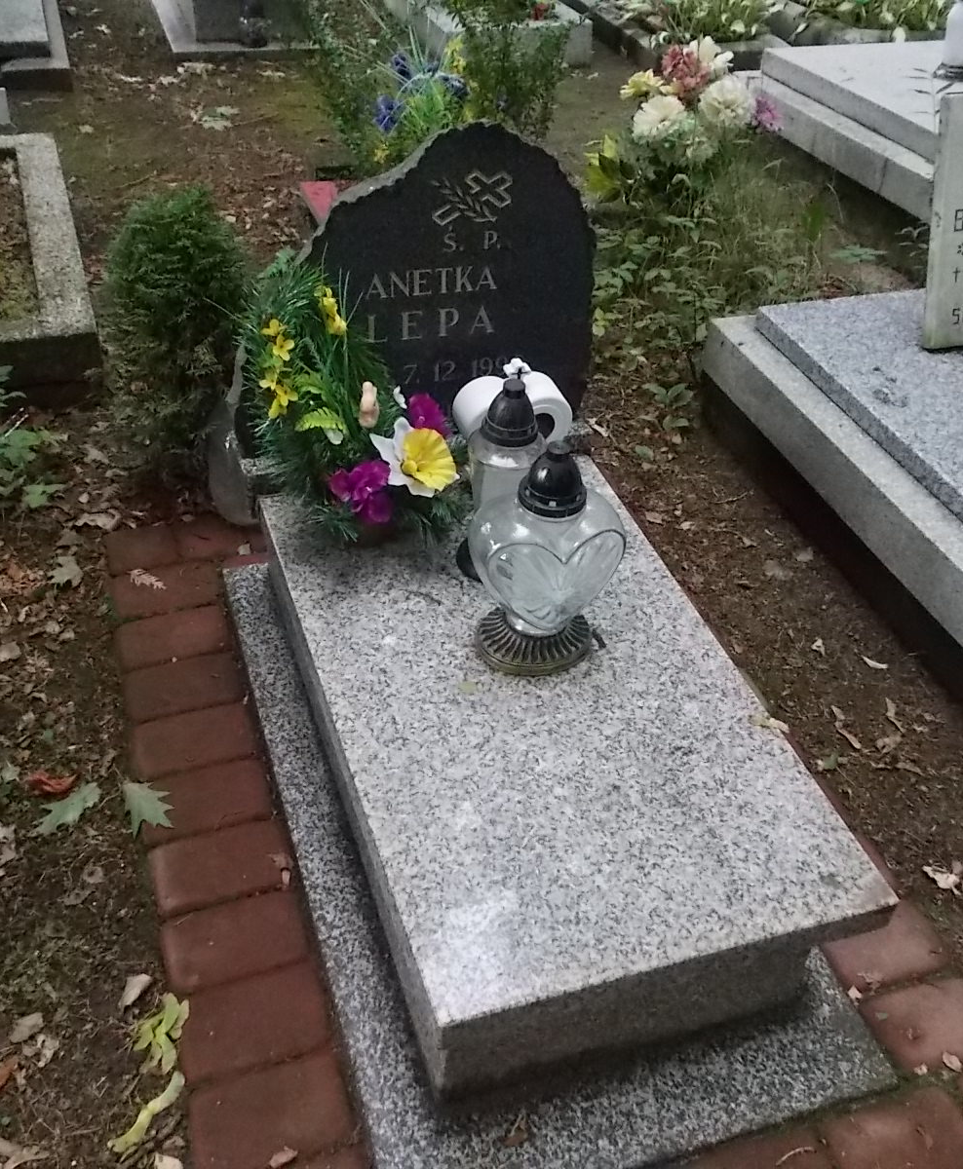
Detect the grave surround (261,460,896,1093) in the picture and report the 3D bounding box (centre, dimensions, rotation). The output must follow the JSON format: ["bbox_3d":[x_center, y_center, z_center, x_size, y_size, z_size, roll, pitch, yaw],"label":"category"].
[{"bbox_3d":[0.066,0.177,1.729,0.588,0.150,0.970,-9,43,-18],"label":"grave surround"}]

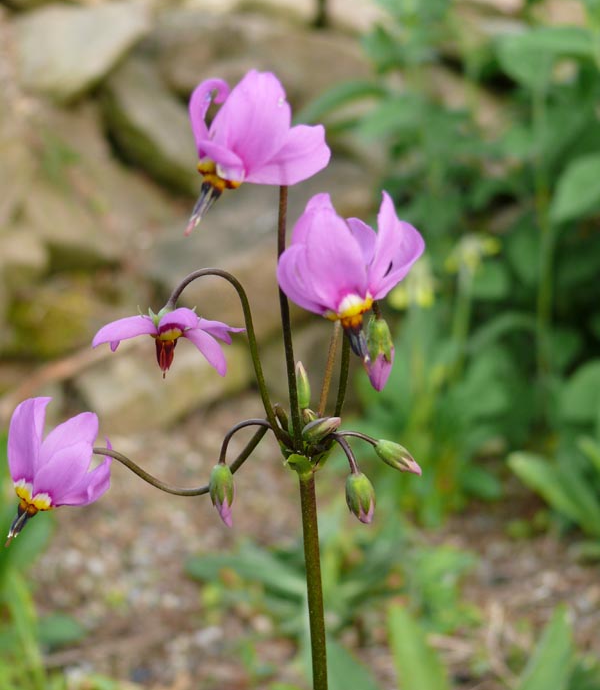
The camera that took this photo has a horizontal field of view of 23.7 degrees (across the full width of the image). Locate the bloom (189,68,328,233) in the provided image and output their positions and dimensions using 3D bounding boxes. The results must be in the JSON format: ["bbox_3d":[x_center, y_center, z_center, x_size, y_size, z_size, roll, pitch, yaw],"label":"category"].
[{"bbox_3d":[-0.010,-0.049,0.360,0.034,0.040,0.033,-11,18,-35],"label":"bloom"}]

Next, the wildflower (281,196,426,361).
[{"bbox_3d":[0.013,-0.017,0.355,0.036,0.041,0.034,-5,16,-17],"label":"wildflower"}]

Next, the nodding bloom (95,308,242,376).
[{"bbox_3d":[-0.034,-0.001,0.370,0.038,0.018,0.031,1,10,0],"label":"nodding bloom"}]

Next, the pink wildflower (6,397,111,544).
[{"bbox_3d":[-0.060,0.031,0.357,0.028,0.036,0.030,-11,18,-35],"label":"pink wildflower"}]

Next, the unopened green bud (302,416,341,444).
[{"bbox_3d":[0.005,0.022,0.365,0.012,0.005,0.005,-29,0,24],"label":"unopened green bud"}]

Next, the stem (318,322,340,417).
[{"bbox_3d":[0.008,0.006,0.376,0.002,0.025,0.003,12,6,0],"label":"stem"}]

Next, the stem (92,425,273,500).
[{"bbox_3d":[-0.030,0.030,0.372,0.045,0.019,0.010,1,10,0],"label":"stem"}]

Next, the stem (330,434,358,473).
[{"bbox_3d":[0.011,0.028,0.366,0.003,0.012,0.003,-32,-9,0],"label":"stem"}]

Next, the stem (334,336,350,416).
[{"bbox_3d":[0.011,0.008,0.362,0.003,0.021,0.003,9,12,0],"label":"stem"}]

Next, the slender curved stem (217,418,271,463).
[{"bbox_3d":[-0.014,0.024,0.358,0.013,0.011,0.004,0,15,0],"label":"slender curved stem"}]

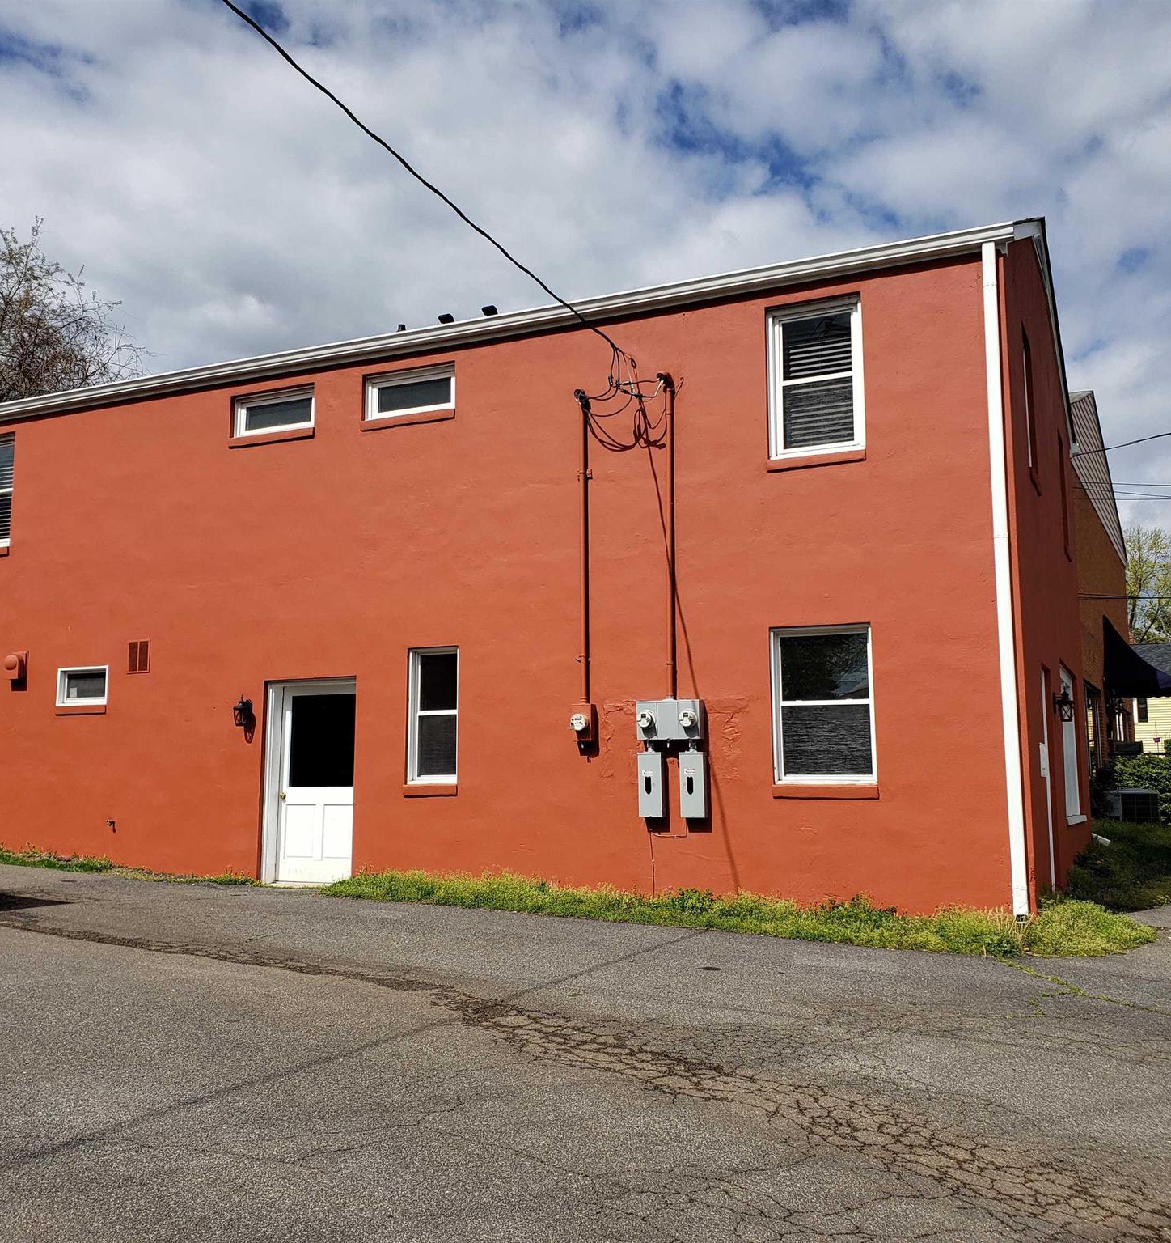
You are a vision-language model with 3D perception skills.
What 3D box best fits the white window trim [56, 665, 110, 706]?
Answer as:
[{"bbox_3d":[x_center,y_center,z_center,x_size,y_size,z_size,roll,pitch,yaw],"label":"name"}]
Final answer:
[{"bbox_3d":[-5.867,0.768,14.604,0.799,0.449,0.100,-3,-8,24],"label":"white window trim"}]

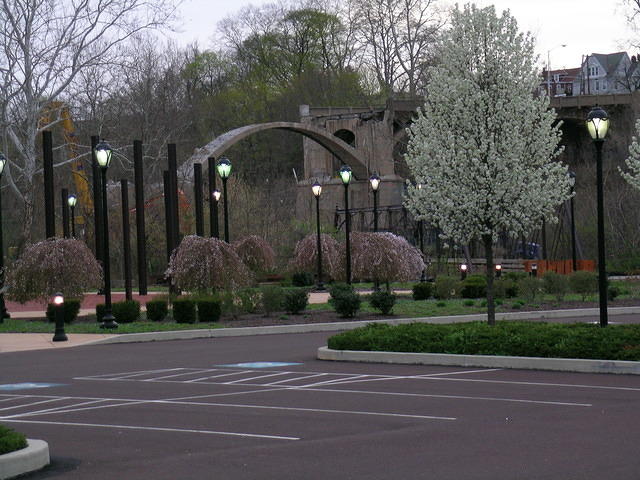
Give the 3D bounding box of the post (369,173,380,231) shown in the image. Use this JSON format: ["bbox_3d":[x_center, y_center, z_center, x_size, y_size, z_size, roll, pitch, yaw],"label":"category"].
[{"bbox_3d":[2.022,-0.277,67.500,0.410,4.280,0.410,-2,0,0],"label":"post"}]

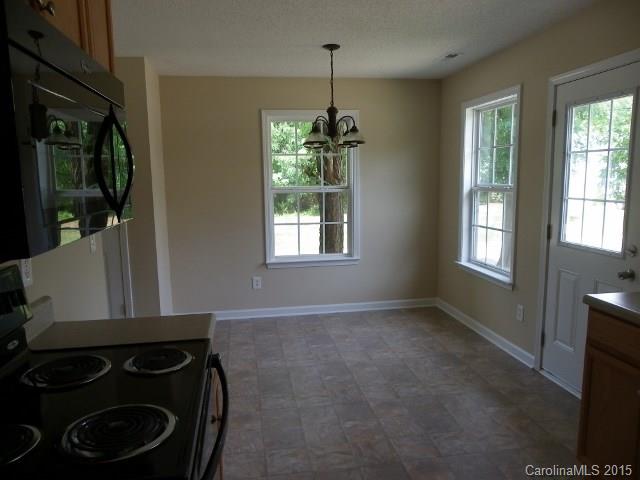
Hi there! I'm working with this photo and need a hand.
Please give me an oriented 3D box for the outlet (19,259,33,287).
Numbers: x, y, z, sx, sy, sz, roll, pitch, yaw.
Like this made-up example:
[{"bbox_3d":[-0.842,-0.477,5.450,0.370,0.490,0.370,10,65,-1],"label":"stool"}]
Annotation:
[{"bbox_3d":[-1.031,0.103,1.696,0.010,0.116,0.076,-2,8,-9],"label":"outlet"}]

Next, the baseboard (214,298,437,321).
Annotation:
[{"bbox_3d":[-0.037,0.751,5.155,2.748,0.091,0.015,-2,8,-9],"label":"baseboard"}]

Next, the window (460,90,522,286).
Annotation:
[{"bbox_3d":[1.494,-0.461,4.227,0.110,1.577,0.975,-2,8,-9],"label":"window"}]

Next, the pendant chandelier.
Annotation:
[{"bbox_3d":[0.109,-1.093,3.709,0.490,0.761,0.490,-2,8,-9],"label":"pendant chandelier"}]

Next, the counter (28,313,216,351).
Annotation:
[{"bbox_3d":[-0.713,0.352,1.757,0.635,0.040,0.318,-2,8,-9],"label":"counter"}]

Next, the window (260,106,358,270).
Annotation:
[{"bbox_3d":[-0.077,-0.527,5.028,0.995,1.602,0.110,-2,8,-9],"label":"window"}]

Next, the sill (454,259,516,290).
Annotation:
[{"bbox_3d":[1.491,0.309,4.333,0.110,0.063,1.010,-2,8,-9],"label":"sill"}]

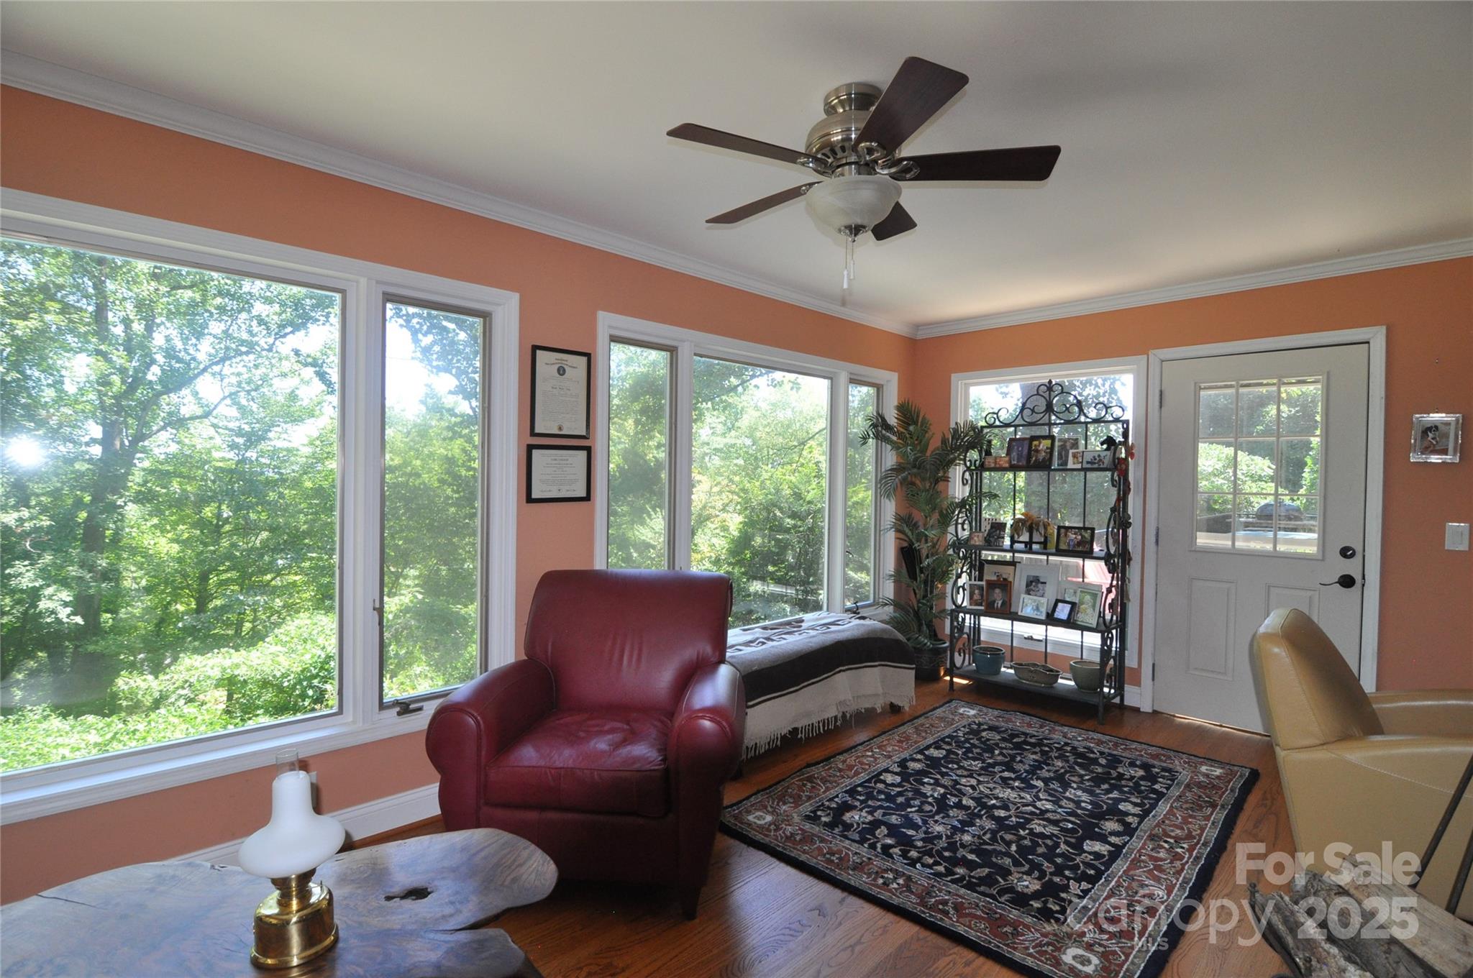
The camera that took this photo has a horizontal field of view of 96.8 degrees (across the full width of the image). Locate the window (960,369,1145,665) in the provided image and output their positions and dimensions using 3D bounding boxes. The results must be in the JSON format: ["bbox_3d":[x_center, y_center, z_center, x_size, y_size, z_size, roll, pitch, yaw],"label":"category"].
[{"bbox_3d":[1.951,0.126,4.246,0.090,1.865,1.250,0,1,-43],"label":"window"}]

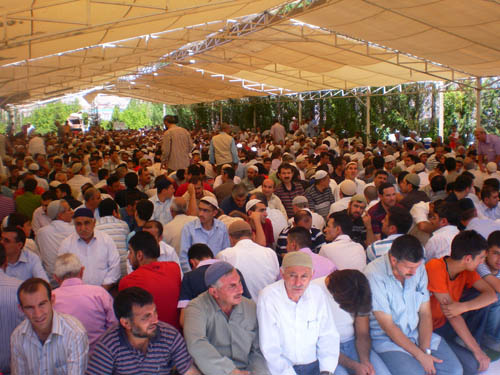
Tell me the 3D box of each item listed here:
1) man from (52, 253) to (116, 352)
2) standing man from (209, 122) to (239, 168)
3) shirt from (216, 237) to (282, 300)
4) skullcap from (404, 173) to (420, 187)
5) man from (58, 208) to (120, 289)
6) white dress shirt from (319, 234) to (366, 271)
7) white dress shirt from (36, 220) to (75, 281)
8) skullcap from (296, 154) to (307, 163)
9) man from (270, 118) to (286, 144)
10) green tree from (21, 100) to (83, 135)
[{"bbox_3d":[-1.018,0.809,3.376,0.580,0.900,0.720,-2,8,-10],"label":"man"},{"bbox_3d":[-0.455,-0.370,10.004,0.530,1.600,0.380,-1,7,4],"label":"standing man"},{"bbox_3d":[-0.004,0.589,3.850,0.480,0.560,0.300,-1,7,-9],"label":"shirt"},{"bbox_3d":[1.850,-0.080,6.250,0.190,0.110,0.170,23,16,23],"label":"skullcap"},{"bbox_3d":[-1.260,0.652,4.364,0.580,0.950,0.720,-2,8,-8],"label":"man"},{"bbox_3d":[0.730,0.636,4.334,0.420,0.540,0.300,-4,8,-21],"label":"white dress shirt"},{"bbox_3d":[-1.631,0.551,4.650,0.480,0.560,0.320,6,9,40],"label":"white dress shirt"},{"bbox_3d":[0.938,-0.519,10.000,0.190,0.100,0.170,-10,2,21],"label":"skullcap"},{"bbox_3d":[0.883,-1.270,17.000,0.520,1.700,0.320,0,7,0],"label":"man"},{"bbox_3d":[-18.710,-6.347,52.000,5.600,4.000,4.800,0,7,0],"label":"green tree"}]

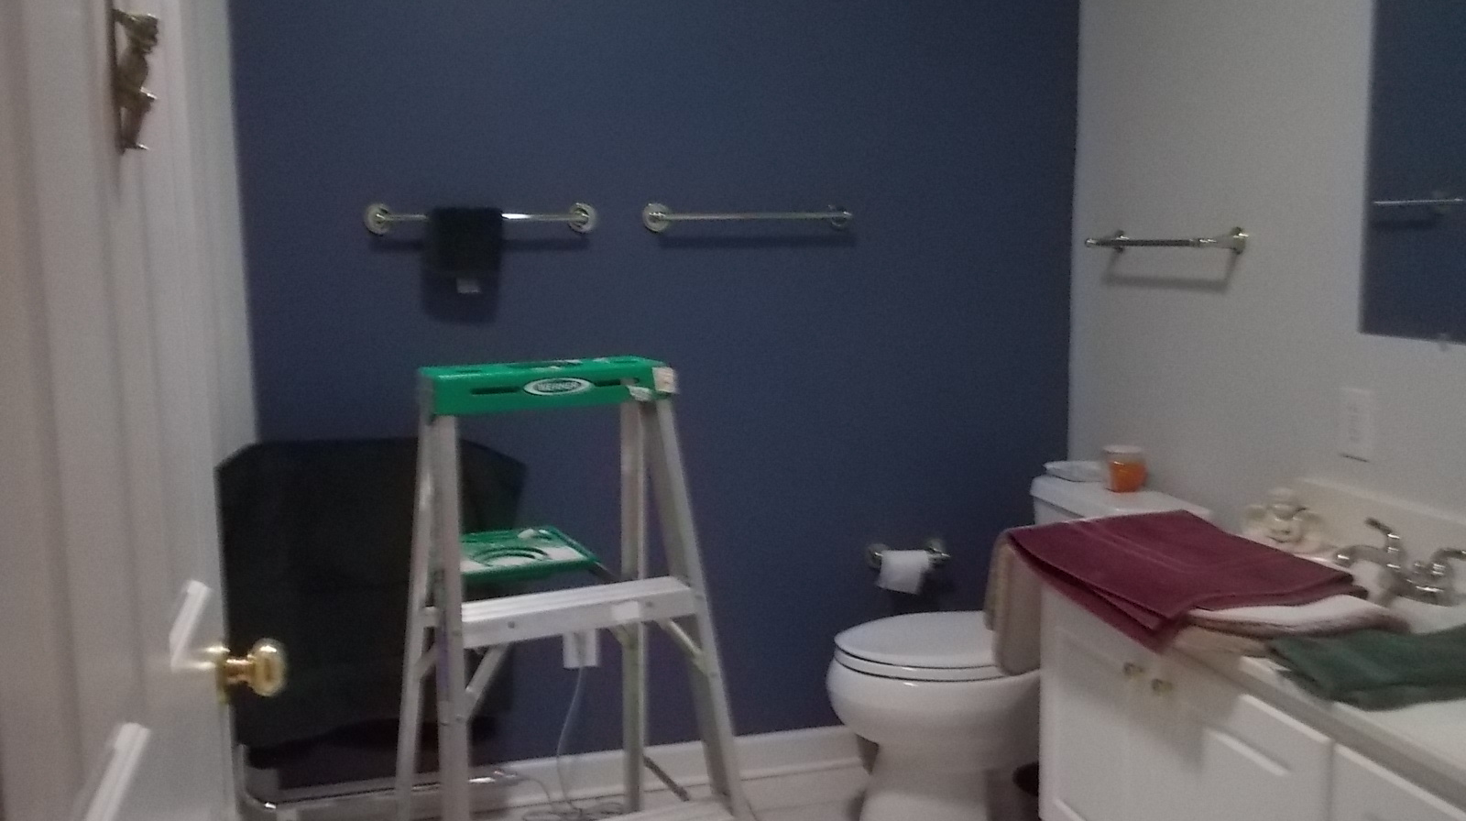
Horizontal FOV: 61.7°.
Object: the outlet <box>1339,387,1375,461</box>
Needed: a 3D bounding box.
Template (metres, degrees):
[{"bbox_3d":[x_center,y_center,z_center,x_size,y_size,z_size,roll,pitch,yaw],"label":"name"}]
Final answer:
[{"bbox_3d":[1.089,0.024,2.155,0.012,0.119,0.078,-3,8,-13],"label":"outlet"}]

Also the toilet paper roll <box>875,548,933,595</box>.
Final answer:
[{"bbox_3d":[0.418,0.399,3.031,0.120,0.109,0.060,-3,8,-13],"label":"toilet paper roll"}]

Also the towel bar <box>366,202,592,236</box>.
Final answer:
[{"bbox_3d":[-0.555,-0.428,2.727,0.504,0.064,0.087,-3,8,-13],"label":"towel bar"}]

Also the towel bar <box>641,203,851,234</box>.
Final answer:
[{"bbox_3d":[0.045,-0.451,2.865,0.500,0.062,0.087,-3,8,-13],"label":"towel bar"}]

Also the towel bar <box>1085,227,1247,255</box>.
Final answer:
[{"bbox_3d":[0.917,-0.361,2.662,0.088,0.058,0.497,-3,8,-13],"label":"towel bar"}]

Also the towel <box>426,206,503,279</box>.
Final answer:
[{"bbox_3d":[-0.588,-0.364,2.692,0.165,0.162,0.055,-3,8,-13],"label":"towel"}]

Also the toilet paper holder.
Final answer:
[{"bbox_3d":[0.449,0.368,3.060,0.205,0.064,0.090,-3,8,-13],"label":"toilet paper holder"}]

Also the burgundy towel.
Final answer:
[{"bbox_3d":[0.777,0.276,2.154,0.405,0.085,0.545,-3,8,-17],"label":"burgundy towel"}]

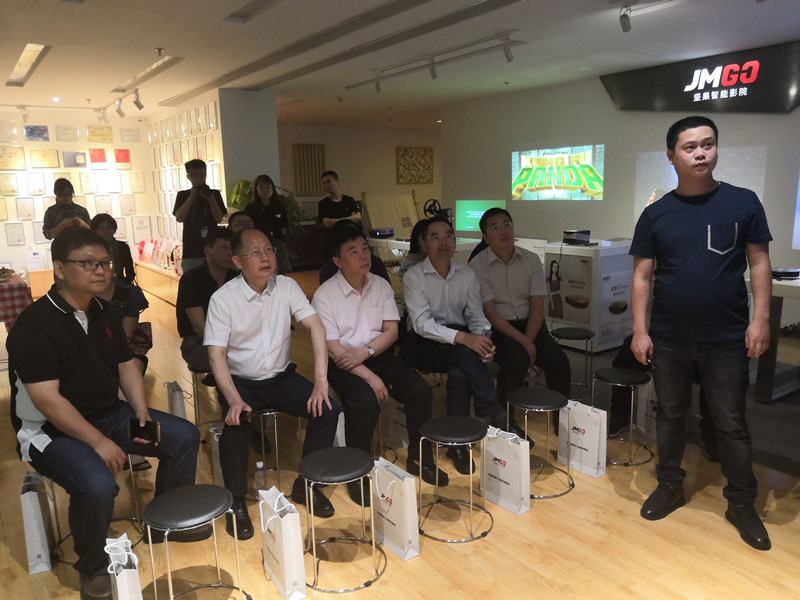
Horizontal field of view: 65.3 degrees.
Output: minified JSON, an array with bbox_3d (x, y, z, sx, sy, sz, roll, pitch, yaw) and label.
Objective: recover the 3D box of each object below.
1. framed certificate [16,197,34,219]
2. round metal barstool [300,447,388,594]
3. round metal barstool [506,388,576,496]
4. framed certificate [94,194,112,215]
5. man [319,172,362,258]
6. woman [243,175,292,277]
[{"bbox_3d":[-5.478,-1.329,9.145,0.220,0.310,0.025,-9,13,-34],"label":"framed certificate"},{"bbox_3d":[-0.240,0.856,2.493,0.362,0.450,0.362,-2,11,0],"label":"round metal barstool"},{"bbox_3d":[0.681,0.683,3.082,0.350,0.455,0.350,-2,11,0],"label":"round metal barstool"},{"bbox_3d":[-4.463,-1.421,9.403,0.215,0.310,0.025,-9,13,-33],"label":"framed certificate"},{"bbox_3d":[-0.667,-0.611,7.031,0.490,1.670,0.340,-1,11,5],"label":"man"},{"bbox_3d":[-1.361,-0.486,6.554,0.460,1.616,0.280,-5,11,-14],"label":"woman"}]

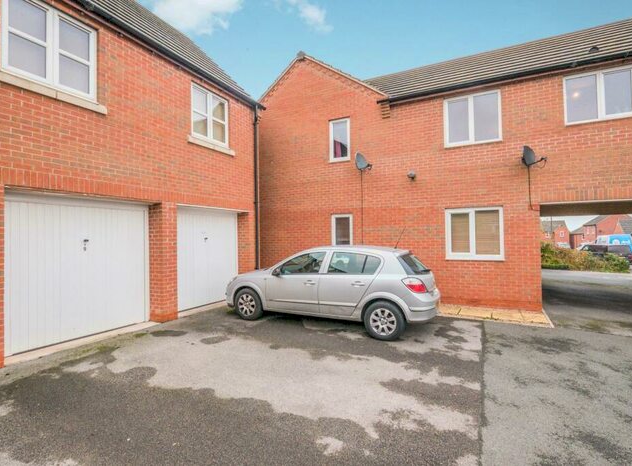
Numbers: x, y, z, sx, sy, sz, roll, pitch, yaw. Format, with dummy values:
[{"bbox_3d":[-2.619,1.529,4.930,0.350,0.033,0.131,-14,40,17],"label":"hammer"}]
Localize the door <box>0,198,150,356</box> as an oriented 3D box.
[{"bbox_3d":[-3.625,0.570,5.227,0.080,2.140,2.200,-1,-1,27],"label":"door"}]

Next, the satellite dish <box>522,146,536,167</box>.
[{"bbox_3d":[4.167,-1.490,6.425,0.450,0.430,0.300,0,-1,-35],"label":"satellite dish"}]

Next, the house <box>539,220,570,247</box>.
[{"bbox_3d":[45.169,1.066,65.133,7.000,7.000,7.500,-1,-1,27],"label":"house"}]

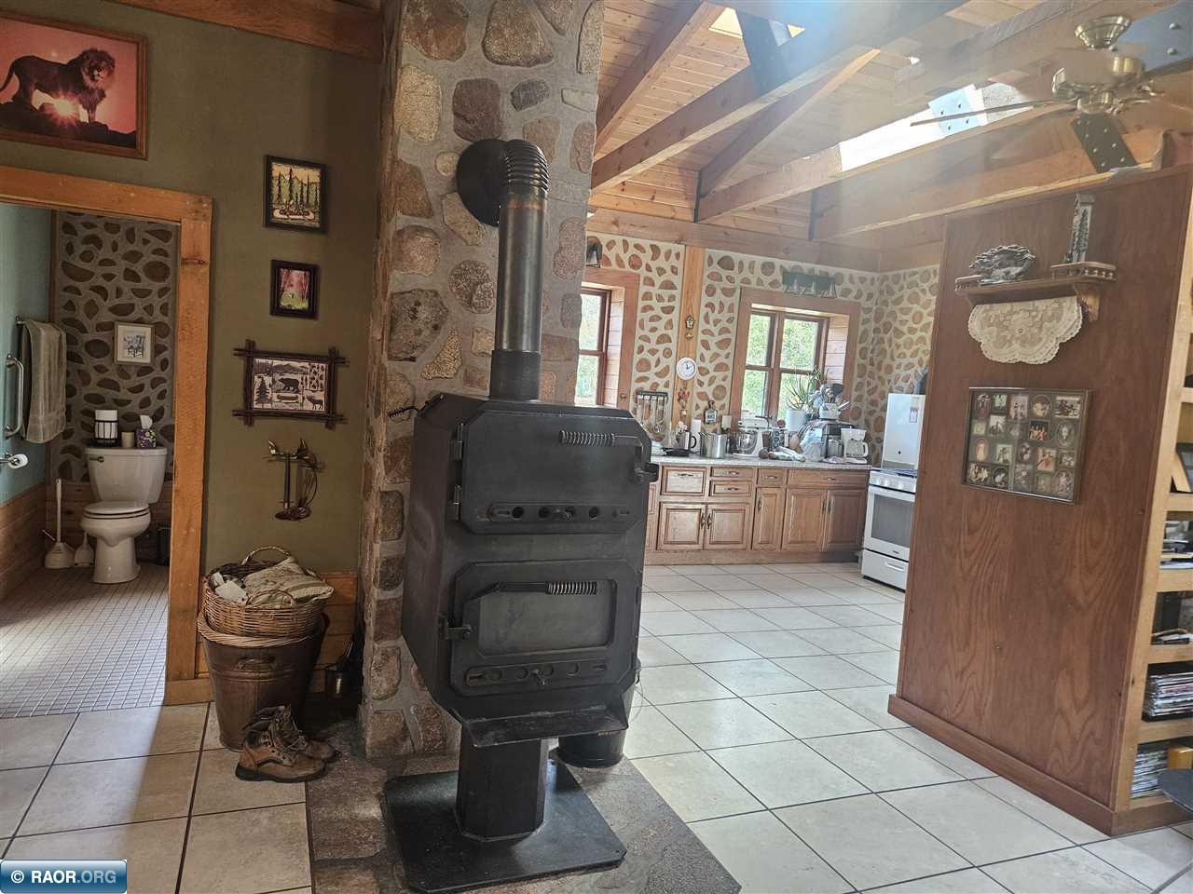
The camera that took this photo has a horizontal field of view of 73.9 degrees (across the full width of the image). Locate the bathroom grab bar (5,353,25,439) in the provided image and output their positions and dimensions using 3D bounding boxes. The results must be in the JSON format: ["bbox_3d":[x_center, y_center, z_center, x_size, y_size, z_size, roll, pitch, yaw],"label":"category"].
[{"bbox_3d":[-3.324,-0.291,4.539,0.085,0.480,0.070,2,4,-22],"label":"bathroom grab bar"}]

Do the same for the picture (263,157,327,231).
[{"bbox_3d":[-1.258,-1.057,3.324,0.239,0.284,0.024,2,4,-22],"label":"picture"}]

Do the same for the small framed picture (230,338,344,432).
[{"bbox_3d":[-1.302,-0.263,3.384,0.462,0.355,0.030,2,4,-22],"label":"small framed picture"}]

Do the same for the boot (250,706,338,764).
[{"bbox_3d":[-1.091,1.049,2.892,0.305,0.200,0.115,4,4,-5],"label":"boot"}]

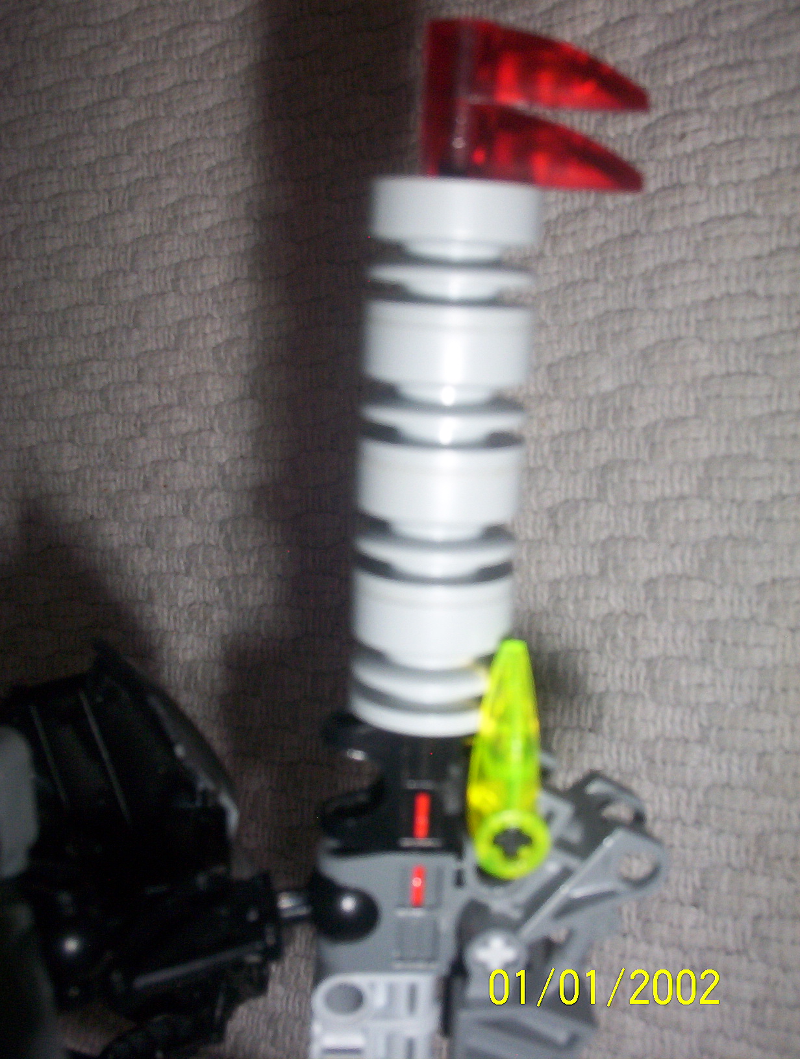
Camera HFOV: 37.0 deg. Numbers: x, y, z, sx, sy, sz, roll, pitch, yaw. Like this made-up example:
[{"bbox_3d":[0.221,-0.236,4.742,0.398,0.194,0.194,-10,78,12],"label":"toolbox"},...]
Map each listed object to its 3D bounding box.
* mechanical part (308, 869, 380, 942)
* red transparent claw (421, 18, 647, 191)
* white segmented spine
[{"bbox_3d":[-0.008,0.052,0.165,0.010,0.010,0.010,3,103,0],"label":"mechanical part"},{"bbox_3d":[0.014,-0.045,0.127,0.024,0.008,0.016,4,103,8],"label":"red transparent claw"},{"bbox_3d":[0.005,-0.008,0.137,0.018,0.018,0.060,3,103,0],"label":"white segmented spine"}]

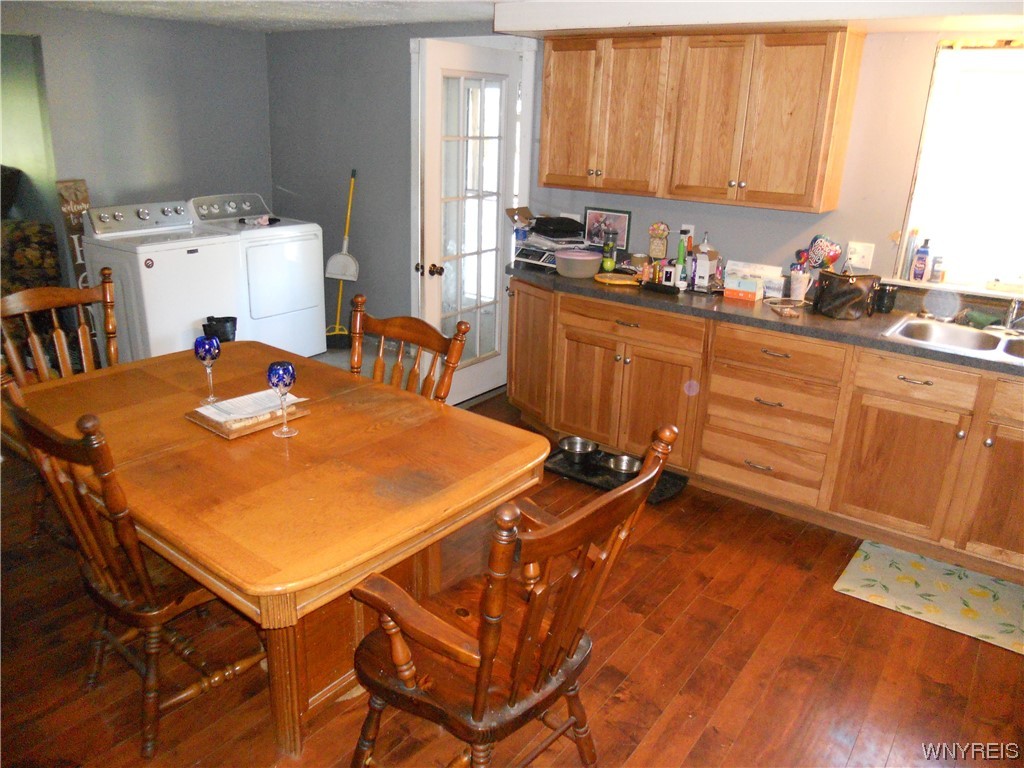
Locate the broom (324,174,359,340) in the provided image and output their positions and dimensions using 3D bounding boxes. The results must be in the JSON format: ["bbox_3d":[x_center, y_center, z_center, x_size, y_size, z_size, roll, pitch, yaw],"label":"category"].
[{"bbox_3d":[-1.236,-0.887,5.828,0.220,1.370,0.110,25,25,29],"label":"broom"}]

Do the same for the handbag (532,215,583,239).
[{"bbox_3d":[0.266,-0.895,4.556,0.300,0.100,0.200,14,22,33],"label":"handbag"}]

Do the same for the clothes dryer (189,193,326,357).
[{"bbox_3d":[-1.870,-0.764,5.817,0.710,1.100,0.725,14,22,33],"label":"clothes dryer"}]

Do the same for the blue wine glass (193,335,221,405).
[{"bbox_3d":[-1.033,-0.050,2.705,0.086,0.228,0.086,14,22,33],"label":"blue wine glass"}]

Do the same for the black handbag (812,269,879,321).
[{"bbox_3d":[1.541,-0.416,3.686,0.255,0.195,0.165,12,21,26],"label":"black handbag"}]

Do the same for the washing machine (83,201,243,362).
[{"bbox_3d":[-2.261,-0.582,5.234,0.690,1.095,0.700,14,22,33],"label":"washing machine"}]

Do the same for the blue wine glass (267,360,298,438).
[{"bbox_3d":[-0.705,0.044,2.456,0.086,0.228,0.086,2,18,-1],"label":"blue wine glass"}]

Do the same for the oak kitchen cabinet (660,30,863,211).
[{"bbox_3d":[1.170,-1.247,3.794,0.770,0.762,0.330,14,22,33],"label":"oak kitchen cabinet"}]

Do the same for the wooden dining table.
[{"bbox_3d":[-0.855,0.476,2.724,1.790,0.770,1.130,16,23,35],"label":"wooden dining table"}]

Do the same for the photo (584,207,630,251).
[{"bbox_3d":[0.532,-0.884,4.567,0.290,0.232,0.025,14,22,33],"label":"photo"}]

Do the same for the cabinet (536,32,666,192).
[{"bbox_3d":[0.550,-1.406,4.206,0.752,0.762,0.330,14,22,33],"label":"cabinet"}]

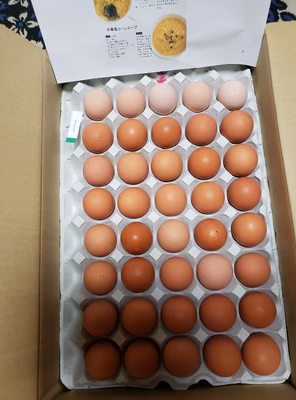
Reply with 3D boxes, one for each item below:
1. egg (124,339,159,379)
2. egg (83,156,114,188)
[{"bbox_3d":[-0.007,0.199,0.378,0.044,0.056,0.044,-4,79,3],"label":"egg"},{"bbox_3d":[-0.070,-0.041,0.427,0.043,0.055,0.043,-4,78,3],"label":"egg"}]

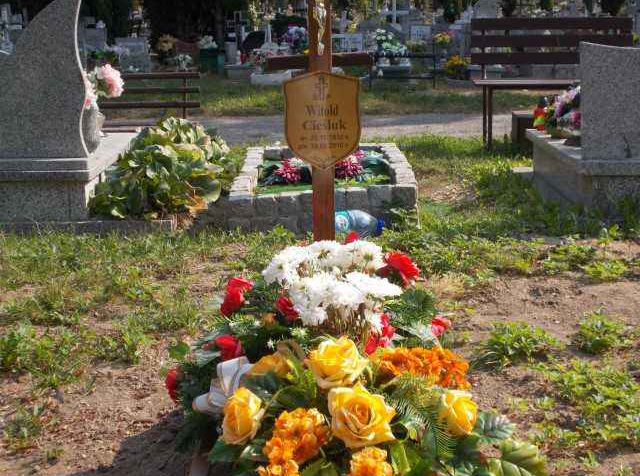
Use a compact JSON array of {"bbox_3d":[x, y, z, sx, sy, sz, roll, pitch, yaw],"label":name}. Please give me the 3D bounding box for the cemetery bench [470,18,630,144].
[{"bbox_3d":[1.733,-1.156,7.913,1.207,0.915,0.460,-1,13,0],"label":"cemetery bench"}]

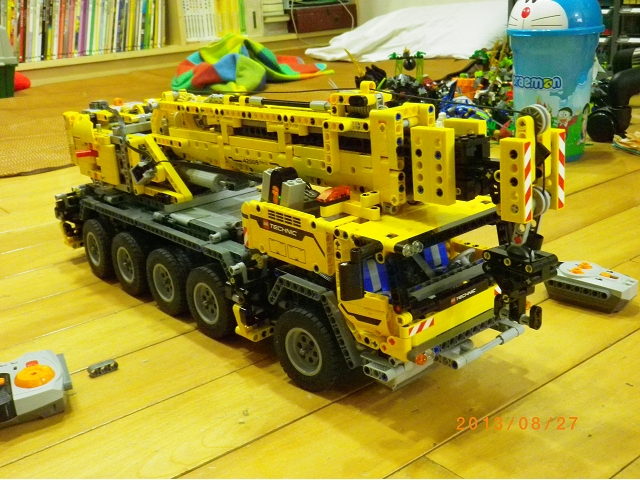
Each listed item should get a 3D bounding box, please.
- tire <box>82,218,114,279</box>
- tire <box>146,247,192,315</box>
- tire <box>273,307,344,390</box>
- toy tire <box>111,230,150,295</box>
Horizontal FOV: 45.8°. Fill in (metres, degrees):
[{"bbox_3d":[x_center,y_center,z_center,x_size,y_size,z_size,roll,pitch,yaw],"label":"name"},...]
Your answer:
[{"bbox_3d":[-0.236,0.009,0.819,0.021,0.062,0.062,-11,20,-36],"label":"tire"},{"bbox_3d":[-0.140,0.039,0.715,0.021,0.062,0.062,-13,21,-41],"label":"tire"},{"bbox_3d":[-0.007,0.082,0.571,0.062,0.062,0.021,14,21,39],"label":"tire"},{"bbox_3d":[-0.188,0.024,0.767,0.021,0.062,0.062,-12,20,-39],"label":"toy tire"}]

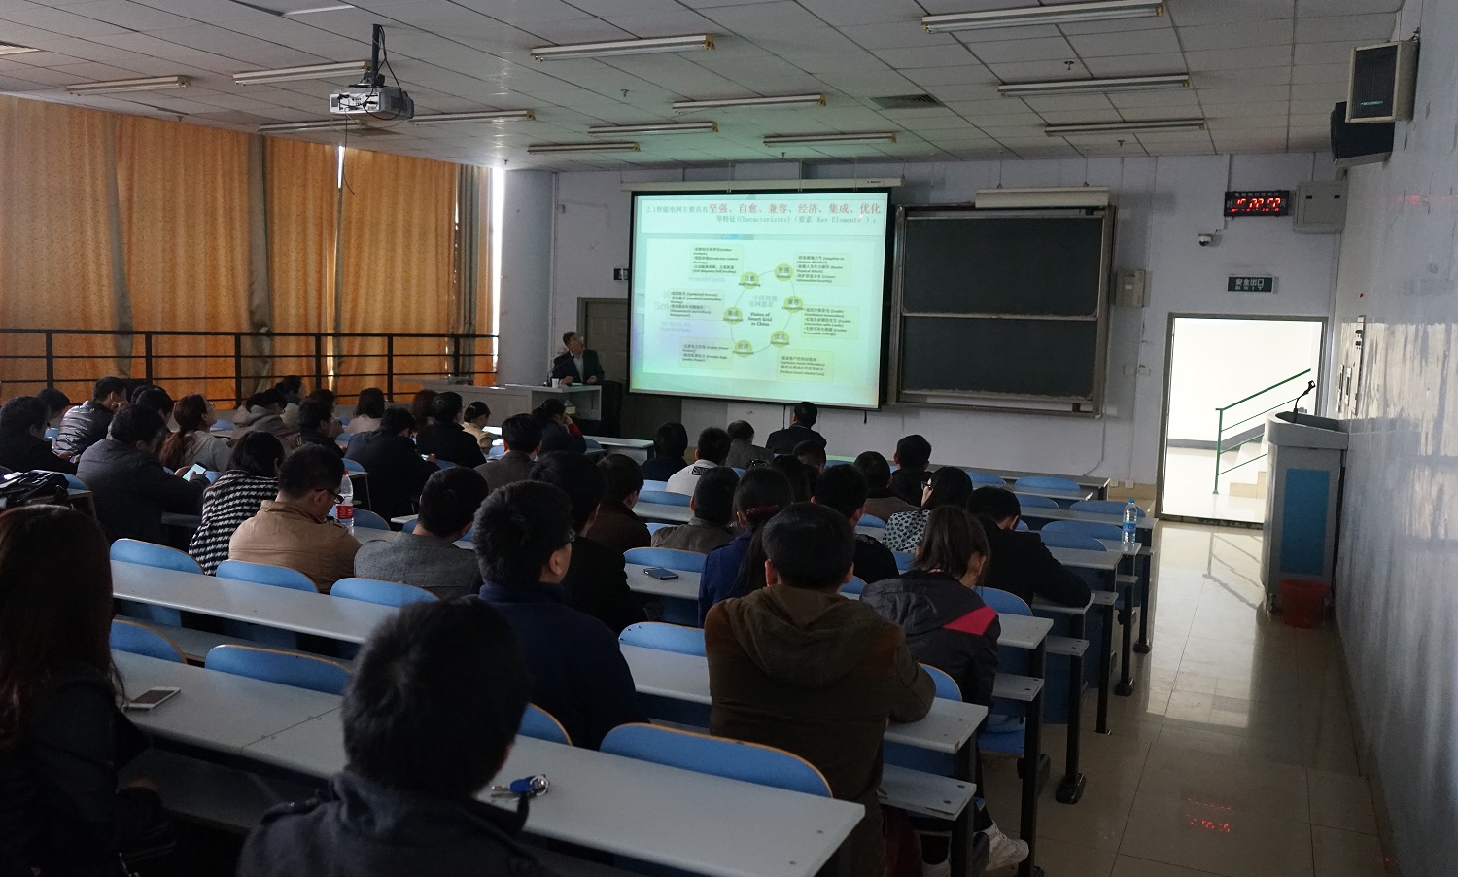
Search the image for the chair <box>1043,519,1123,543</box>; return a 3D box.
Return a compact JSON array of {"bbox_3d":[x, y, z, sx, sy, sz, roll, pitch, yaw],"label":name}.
[{"bbox_3d":[2.038,0.836,6.515,0.460,0.780,0.420,5,7,25],"label":"chair"}]

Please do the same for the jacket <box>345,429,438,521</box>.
[{"bbox_3d":[-2.098,0.217,6.974,0.480,0.590,0.480,5,7,25],"label":"jacket"}]

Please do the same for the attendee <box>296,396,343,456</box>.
[{"bbox_3d":[-2.900,0.264,8.161,0.500,1.200,0.700,5,7,25],"label":"attendee"}]

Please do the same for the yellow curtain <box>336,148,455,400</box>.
[{"bbox_3d":[-3.758,-1.802,12.901,0.160,2.778,1.438,8,9,44],"label":"yellow curtain"}]

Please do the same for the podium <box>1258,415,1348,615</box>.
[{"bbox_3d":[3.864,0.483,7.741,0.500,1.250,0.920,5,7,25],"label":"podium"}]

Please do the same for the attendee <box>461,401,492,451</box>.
[{"bbox_3d":[-2.096,0.260,9.394,0.480,1.110,0.700,6,8,37],"label":"attendee"}]

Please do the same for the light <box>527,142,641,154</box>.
[{"bbox_3d":[-1.488,-2.958,11.627,1.240,0.068,0.110,5,7,25],"label":"light"}]

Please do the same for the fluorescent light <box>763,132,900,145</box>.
[{"bbox_3d":[0.929,-2.749,10.437,1.250,0.068,0.115,5,7,25],"label":"fluorescent light"}]

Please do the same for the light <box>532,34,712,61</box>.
[{"bbox_3d":[-0.697,-2.453,7.163,1.240,0.068,0.110,5,7,25],"label":"light"}]

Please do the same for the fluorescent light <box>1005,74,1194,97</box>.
[{"bbox_3d":[2.488,-2.423,7.798,1.240,0.070,0.130,5,7,25],"label":"fluorescent light"}]

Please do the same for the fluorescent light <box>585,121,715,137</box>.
[{"bbox_3d":[-0.685,-2.769,10.156,1.250,0.068,0.115,5,7,25],"label":"fluorescent light"}]

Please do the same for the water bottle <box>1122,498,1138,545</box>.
[{"bbox_3d":[2.131,0.439,6.013,0.066,0.232,0.066,5,7,25],"label":"water bottle"}]

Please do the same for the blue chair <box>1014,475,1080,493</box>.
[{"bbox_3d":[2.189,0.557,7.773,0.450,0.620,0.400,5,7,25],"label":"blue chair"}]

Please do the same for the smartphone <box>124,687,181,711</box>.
[{"bbox_3d":[-1.162,0.527,2.286,0.059,0.009,0.114,2,6,0],"label":"smartphone"}]

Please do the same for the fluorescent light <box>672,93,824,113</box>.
[{"bbox_3d":[0.137,-2.610,8.847,1.250,0.070,0.130,5,7,25],"label":"fluorescent light"}]

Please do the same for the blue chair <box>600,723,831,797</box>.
[{"bbox_3d":[0.045,0.920,2.292,0.460,0.840,0.460,5,7,25],"label":"blue chair"}]

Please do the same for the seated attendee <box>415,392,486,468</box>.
[{"bbox_3d":[-2.022,0.263,8.607,0.520,1.250,0.700,5,7,25],"label":"seated attendee"}]

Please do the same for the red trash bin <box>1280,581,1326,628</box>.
[{"bbox_3d":[3.730,1.081,7.381,0.295,0.270,0.295,5,7,25],"label":"red trash bin"}]

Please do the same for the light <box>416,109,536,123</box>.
[{"bbox_3d":[-2.233,-2.789,9.899,1.260,0.068,0.115,5,7,25],"label":"light"}]

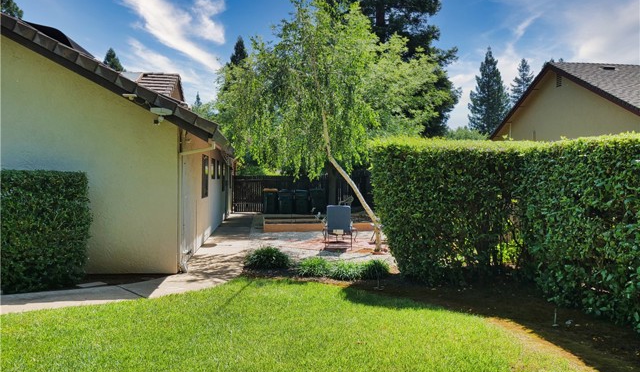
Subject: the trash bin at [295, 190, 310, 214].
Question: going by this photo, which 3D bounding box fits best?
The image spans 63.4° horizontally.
[{"bbox_3d":[-0.778,0.677,22.488,0.650,1.090,0.780,0,1,-6],"label":"trash bin"}]

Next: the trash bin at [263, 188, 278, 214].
[{"bbox_3d":[-2.115,0.680,22.350,0.650,1.090,0.780,0,1,-6],"label":"trash bin"}]

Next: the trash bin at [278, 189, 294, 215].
[{"bbox_3d":[-1.451,0.679,22.419,0.650,1.090,0.780,0,1,-6],"label":"trash bin"}]

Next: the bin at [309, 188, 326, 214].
[{"bbox_3d":[-0.083,0.676,22.560,0.680,1.090,0.780,0,1,-6],"label":"bin"}]

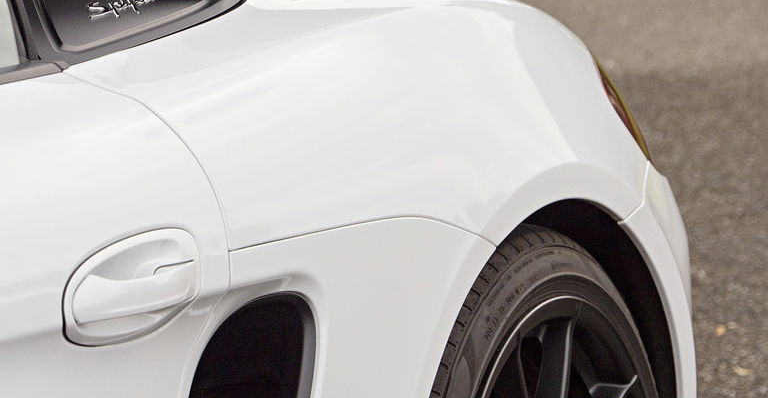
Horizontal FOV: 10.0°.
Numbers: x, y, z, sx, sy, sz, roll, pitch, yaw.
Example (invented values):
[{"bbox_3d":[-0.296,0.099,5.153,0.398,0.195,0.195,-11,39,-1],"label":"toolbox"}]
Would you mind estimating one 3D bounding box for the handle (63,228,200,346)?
[{"bbox_3d":[-0.227,0.079,3.940,0.045,0.097,0.212,-2,5,31],"label":"handle"}]

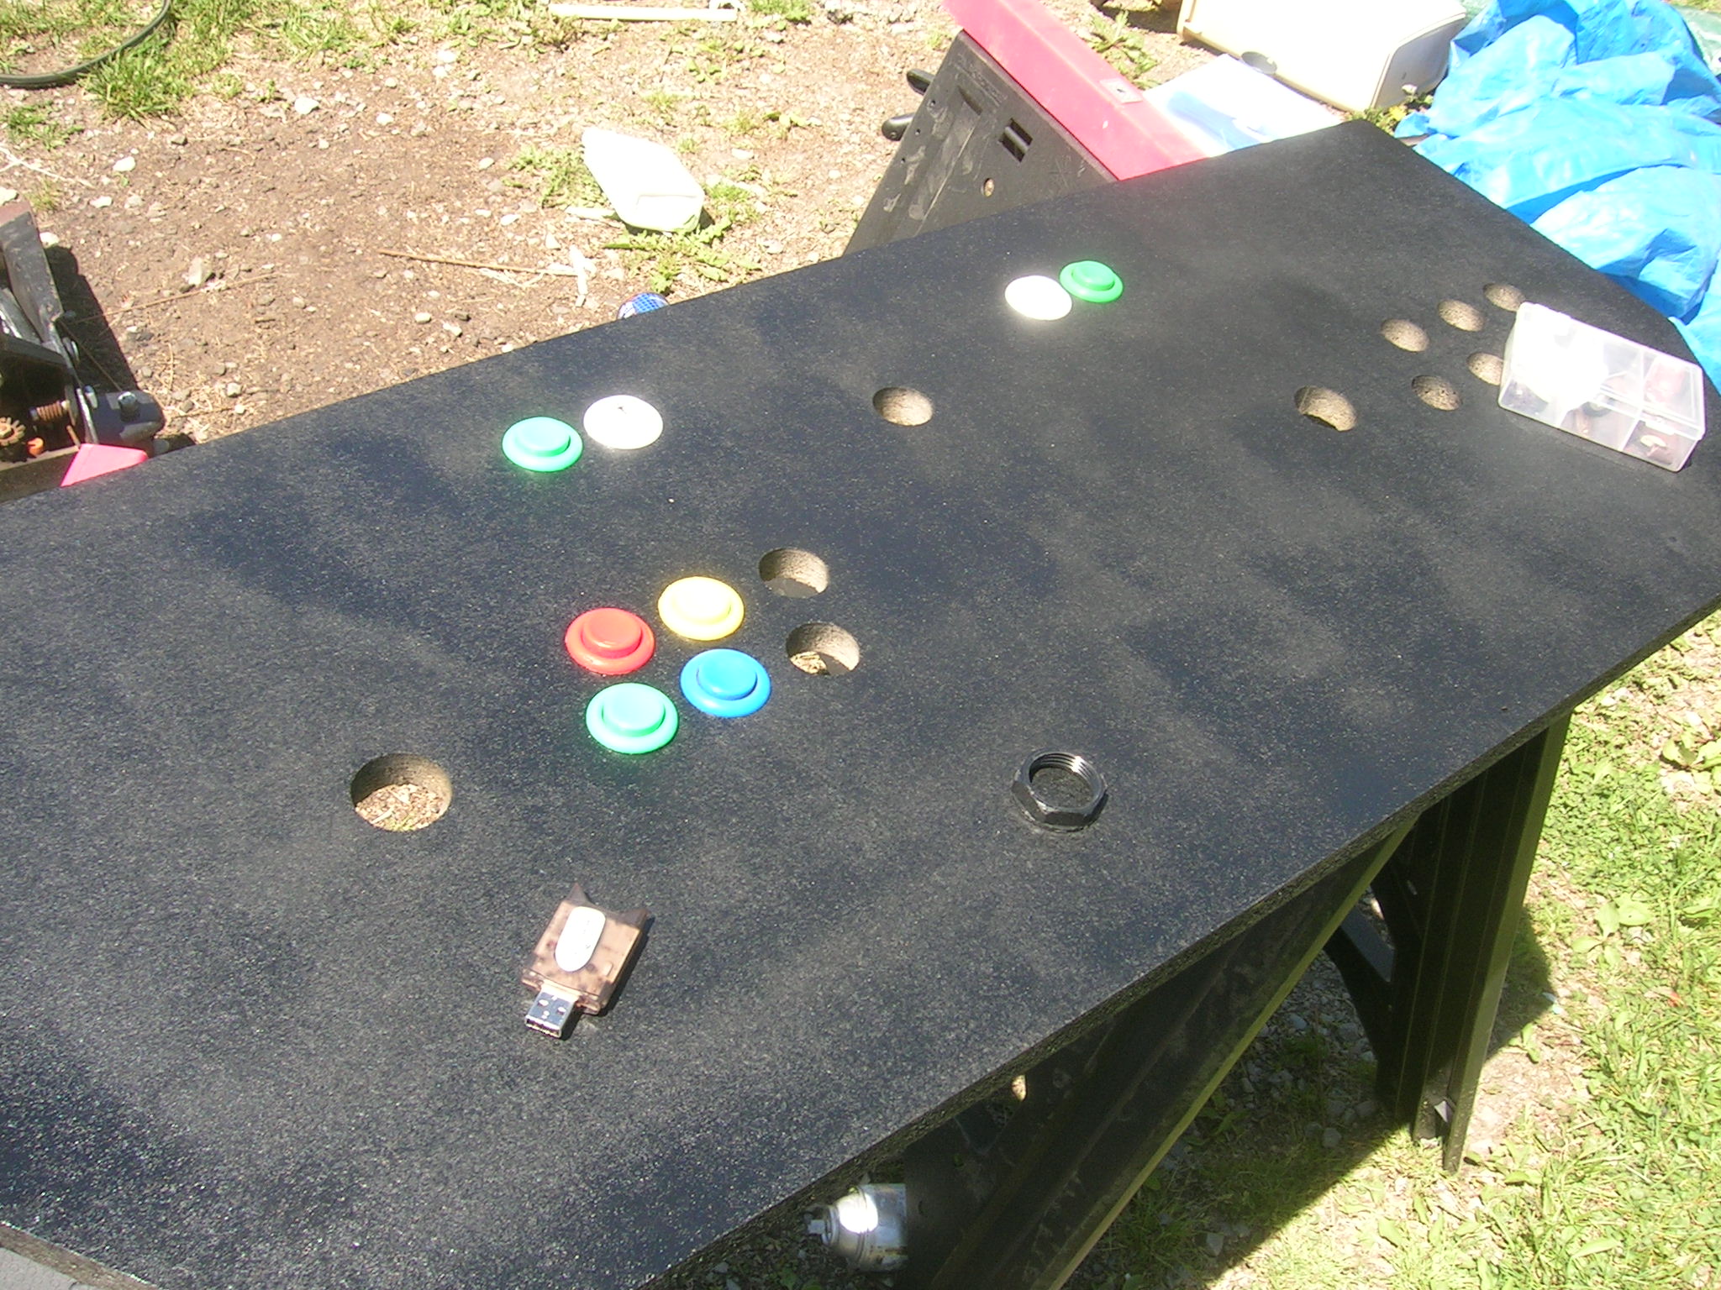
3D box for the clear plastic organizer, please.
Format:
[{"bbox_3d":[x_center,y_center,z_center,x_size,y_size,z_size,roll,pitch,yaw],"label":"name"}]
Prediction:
[{"bbox_3d":[0.382,-0.134,0.899,0.097,0.024,0.063,21,45,5],"label":"clear plastic organizer"}]

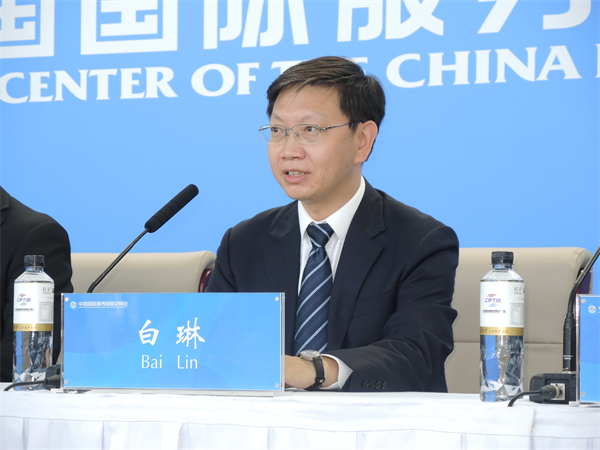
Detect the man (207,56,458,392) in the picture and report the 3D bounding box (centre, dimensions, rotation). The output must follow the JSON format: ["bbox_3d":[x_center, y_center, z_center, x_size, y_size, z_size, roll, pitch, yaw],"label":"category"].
[{"bbox_3d":[-0.028,0.352,3.760,0.530,1.300,0.740,-1,-3,22],"label":"man"}]

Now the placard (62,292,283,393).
[{"bbox_3d":[-0.194,0.181,3.570,0.375,0.155,0.075,-1,-3,24],"label":"placard"}]

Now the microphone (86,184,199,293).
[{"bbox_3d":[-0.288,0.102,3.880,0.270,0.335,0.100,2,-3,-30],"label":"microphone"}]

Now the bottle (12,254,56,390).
[{"bbox_3d":[-0.429,0.158,3.770,0.065,0.219,0.065,0,-2,0],"label":"bottle"}]

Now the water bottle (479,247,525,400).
[{"bbox_3d":[0.294,0.148,3.400,0.065,0.219,0.065,0,-2,0],"label":"water bottle"}]

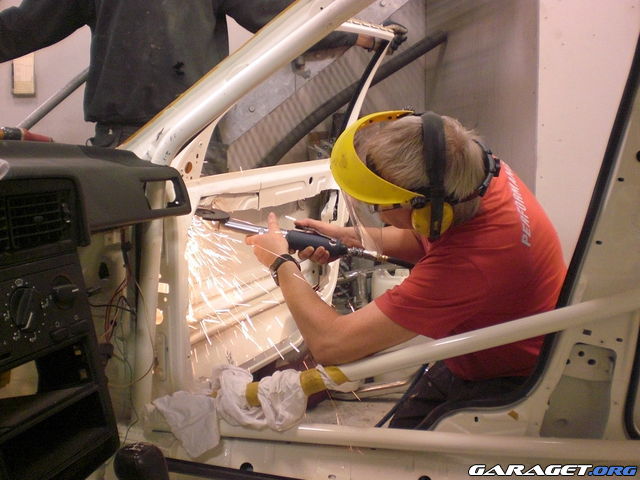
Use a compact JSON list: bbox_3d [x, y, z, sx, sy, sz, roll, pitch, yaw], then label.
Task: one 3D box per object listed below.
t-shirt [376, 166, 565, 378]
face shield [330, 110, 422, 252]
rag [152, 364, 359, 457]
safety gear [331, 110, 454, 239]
[{"bbox_3d":[0.332,0.063,1.470,0.360,0.460,0.450,-8,19,15],"label":"t-shirt"},{"bbox_3d":[0.116,-0.114,1.340,0.180,0.210,0.200,-7,-38,8],"label":"face shield"},{"bbox_3d":[-0.132,0.343,1.340,0.395,0.160,0.130,1,5,7],"label":"rag"},{"bbox_3d":[0.147,-0.123,1.310,0.235,0.200,0.190,-7,-38,8],"label":"safety gear"}]

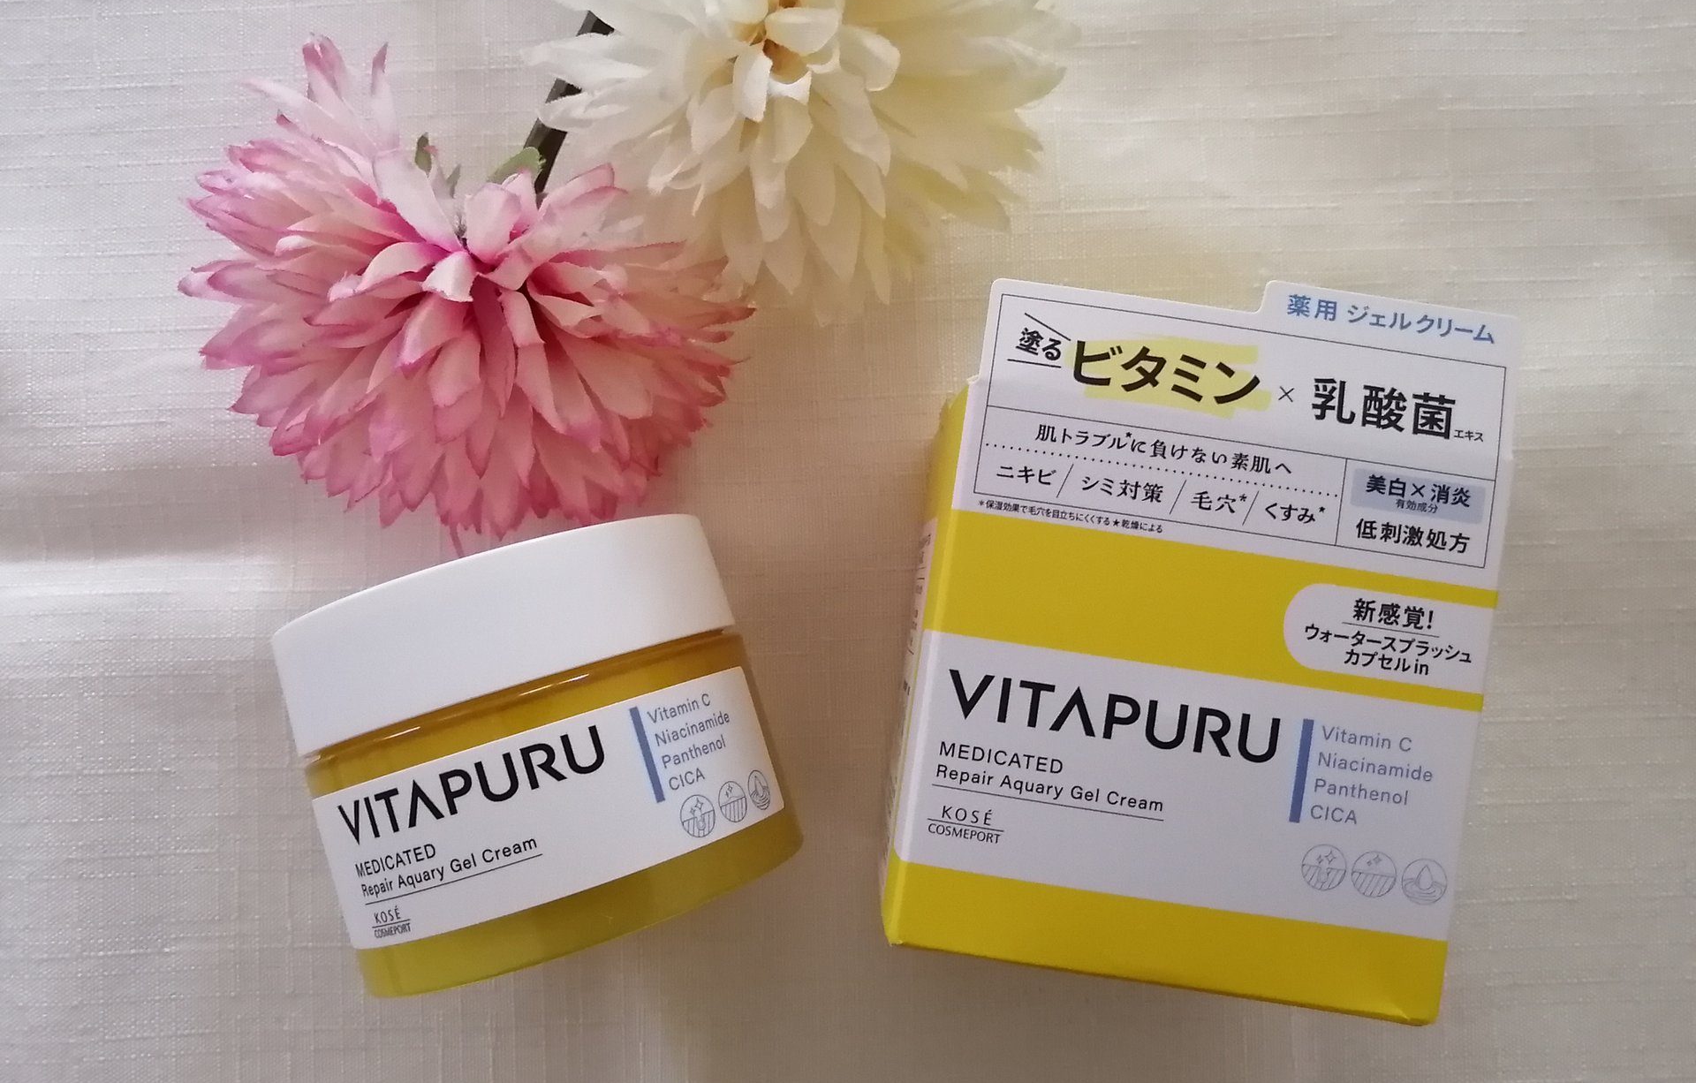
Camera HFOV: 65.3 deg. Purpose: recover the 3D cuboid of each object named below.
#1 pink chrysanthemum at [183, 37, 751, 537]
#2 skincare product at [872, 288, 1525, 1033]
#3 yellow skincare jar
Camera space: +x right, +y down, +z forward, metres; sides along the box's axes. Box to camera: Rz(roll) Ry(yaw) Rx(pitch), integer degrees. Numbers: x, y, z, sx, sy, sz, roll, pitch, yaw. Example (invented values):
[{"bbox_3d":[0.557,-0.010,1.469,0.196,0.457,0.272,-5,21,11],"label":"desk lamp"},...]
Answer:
[{"bbox_3d":[-0.064,-0.043,0.221,0.093,0.055,0.083,0,90,0],"label":"pink chrysanthemum"},{"bbox_3d":[0.049,0.012,0.212,0.073,0.073,0.095,8,90,0],"label":"skincare product"},{"bbox_3d":[-0.049,0.031,0.213,0.071,0.071,0.056,-17,89,-4],"label":"yellow skincare jar"}]

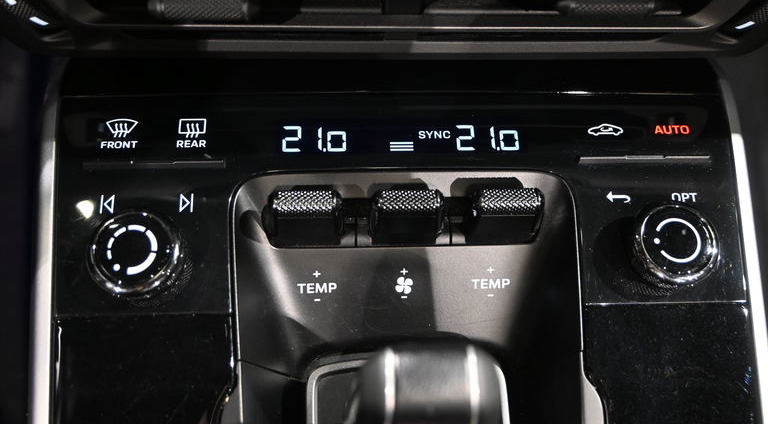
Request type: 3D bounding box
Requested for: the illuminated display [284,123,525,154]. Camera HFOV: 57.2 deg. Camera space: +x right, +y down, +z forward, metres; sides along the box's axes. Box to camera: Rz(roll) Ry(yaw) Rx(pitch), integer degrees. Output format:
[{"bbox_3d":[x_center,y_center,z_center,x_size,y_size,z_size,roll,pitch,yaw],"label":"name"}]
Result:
[{"bbox_3d":[0.007,-0.034,0.330,0.114,0.003,0.014,-1,82,-4],"label":"illuminated display"}]

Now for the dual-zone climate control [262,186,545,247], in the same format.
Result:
[{"bbox_3d":[0.009,0.002,0.317,0.124,0.019,0.023,-1,76,-4],"label":"dual-zone climate control"}]

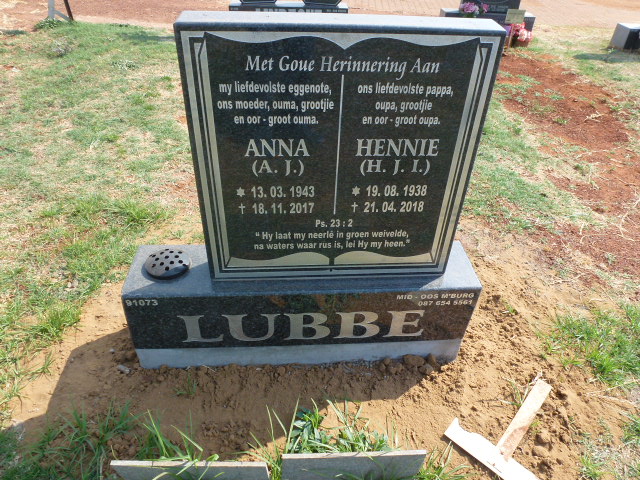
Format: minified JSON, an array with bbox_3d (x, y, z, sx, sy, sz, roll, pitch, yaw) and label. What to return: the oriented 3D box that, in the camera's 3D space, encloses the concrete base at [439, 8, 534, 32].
[{"bbox_3d":[1.718,-2.231,4.624,0.901,0.239,0.230,3,38,1],"label":"concrete base"}]

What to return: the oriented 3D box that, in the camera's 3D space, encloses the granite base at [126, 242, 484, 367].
[{"bbox_3d":[-0.047,0.194,1.335,0.950,0.301,0.204,-1,38,-4],"label":"granite base"}]

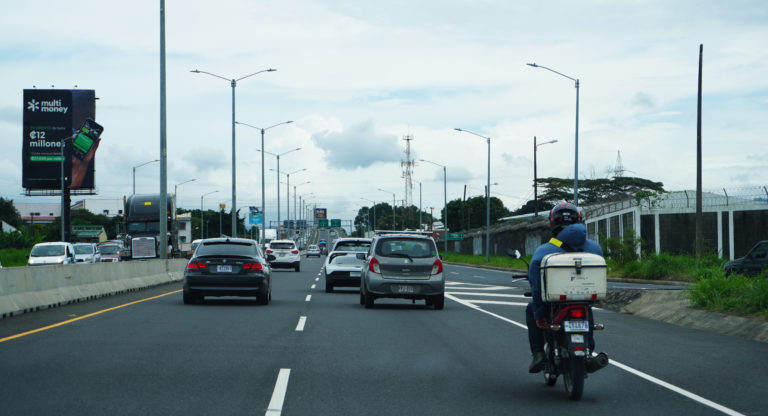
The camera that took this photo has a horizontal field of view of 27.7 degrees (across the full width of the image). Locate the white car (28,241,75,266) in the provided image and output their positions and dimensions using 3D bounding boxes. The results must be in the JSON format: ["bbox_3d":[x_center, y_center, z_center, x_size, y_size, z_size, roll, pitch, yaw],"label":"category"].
[{"bbox_3d":[-16.850,2.640,79.000,1.720,1.780,4.150,0,-1,-2],"label":"white car"}]

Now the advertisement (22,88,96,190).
[{"bbox_3d":[-34.384,-7.152,165.000,7.600,10.600,0.800,0,-1,-3],"label":"advertisement"}]

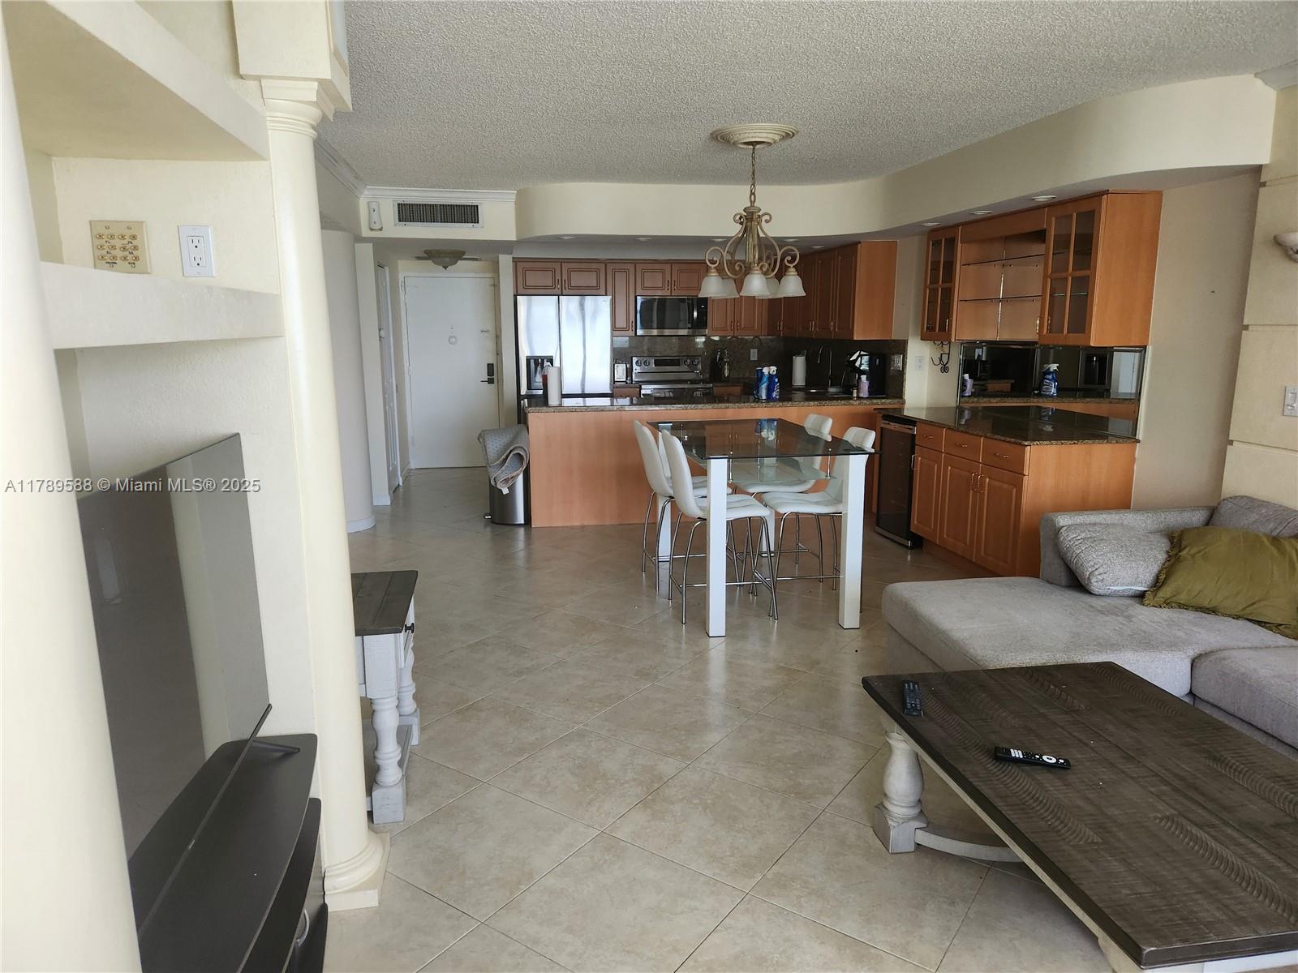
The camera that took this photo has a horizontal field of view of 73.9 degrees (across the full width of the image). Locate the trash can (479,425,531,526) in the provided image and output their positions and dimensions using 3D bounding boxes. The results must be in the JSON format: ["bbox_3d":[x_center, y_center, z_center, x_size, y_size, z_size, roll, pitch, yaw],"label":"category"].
[{"bbox_3d":[-1.126,-0.086,6.745,0.350,0.720,0.400,-2,11,-10],"label":"trash can"}]

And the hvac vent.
[{"bbox_3d":[-1.616,-2.092,6.640,0.668,0.182,0.040,-2,11,-11],"label":"hvac vent"}]

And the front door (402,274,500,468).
[{"bbox_3d":[-2.075,-1.194,9.162,0.920,2.010,0.050,-2,11,-10],"label":"front door"}]

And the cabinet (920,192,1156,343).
[{"bbox_3d":[2.323,-1.292,5.368,0.335,0.787,1.820,-2,11,-11],"label":"cabinet"}]

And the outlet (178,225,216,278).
[{"bbox_3d":[-1.044,-0.543,1.992,0.071,0.115,0.010,-2,11,-11],"label":"outlet"}]

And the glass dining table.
[{"bbox_3d":[0.560,0.147,4.959,0.890,0.893,1.610,-2,11,-9],"label":"glass dining table"}]

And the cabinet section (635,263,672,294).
[{"bbox_3d":[0.021,-2.172,9.069,0.378,0.326,0.330,-2,11,-10],"label":"cabinet section"}]

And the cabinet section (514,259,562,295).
[{"bbox_3d":[-1.139,-2.135,8.865,0.468,0.334,0.330,-2,11,-10],"label":"cabinet section"}]

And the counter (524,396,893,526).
[{"bbox_3d":[0.525,-0.249,7.063,3.020,0.915,0.700,-2,11,-10],"label":"counter"}]

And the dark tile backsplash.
[{"bbox_3d":[0.844,-1.179,8.258,2.020,0.480,2.880,-2,11,-10],"label":"dark tile backsplash"}]

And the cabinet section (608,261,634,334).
[{"bbox_3d":[-0.307,-1.964,9.048,0.282,0.739,0.330,-2,11,-10],"label":"cabinet section"}]

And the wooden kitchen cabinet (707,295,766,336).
[{"bbox_3d":[0.905,-2.001,9.231,0.631,0.758,0.330,-2,11,-11],"label":"wooden kitchen cabinet"}]

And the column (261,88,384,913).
[{"bbox_3d":[-0.817,0.085,2.216,0.144,2.037,0.287,-2,11,-11],"label":"column"}]

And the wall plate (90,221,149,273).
[{"bbox_3d":[-1.185,-0.537,1.940,0.117,0.115,0.010,-2,11,-10],"label":"wall plate"}]

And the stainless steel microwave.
[{"bbox_3d":[0.218,-1.833,9.304,0.764,0.395,0.400,-2,11,-10],"label":"stainless steel microwave"}]

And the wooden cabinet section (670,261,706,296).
[{"bbox_3d":[0.391,-2.184,9.134,0.384,0.334,0.330,-2,11,-10],"label":"wooden cabinet section"}]

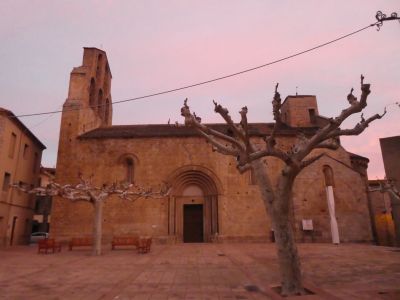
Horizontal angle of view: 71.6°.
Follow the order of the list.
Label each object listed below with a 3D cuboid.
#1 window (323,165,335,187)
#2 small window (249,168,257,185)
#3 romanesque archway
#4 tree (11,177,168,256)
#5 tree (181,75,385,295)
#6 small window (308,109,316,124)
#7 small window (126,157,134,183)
[{"bbox_3d":[11.673,2.351,25.243,1.050,1.970,0.350,0,-15,-1],"label":"window"},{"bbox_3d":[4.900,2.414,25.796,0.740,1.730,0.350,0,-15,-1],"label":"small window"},{"bbox_3d":[-0.542,4.931,25.287,4.930,6.920,0.900,0,-15,-1],"label":"romanesque archway"},{"bbox_3d":[-6.577,3.848,16.391,9.480,4.490,7.000,0,-15,-1],"label":"tree"},{"bbox_3d":[2.447,0.642,7.558,5.920,5.820,4.800,0,-15,-1],"label":"tree"},{"bbox_3d":[12.409,-3.656,30.671,0.830,1.890,0.350,0,-15,-1],"label":"small window"},{"bbox_3d":[-6.417,1.964,25.744,0.740,2.340,0.350,0,-15,-1],"label":"small window"}]

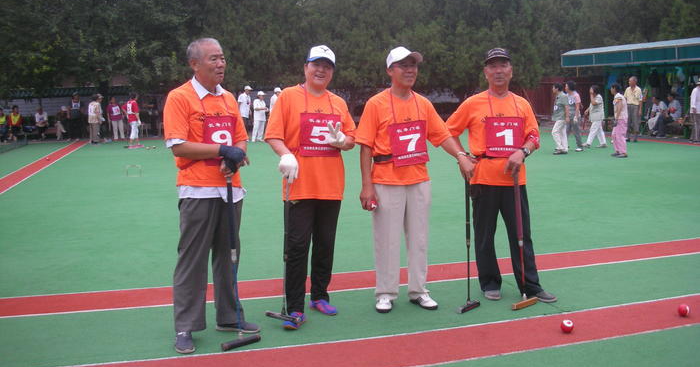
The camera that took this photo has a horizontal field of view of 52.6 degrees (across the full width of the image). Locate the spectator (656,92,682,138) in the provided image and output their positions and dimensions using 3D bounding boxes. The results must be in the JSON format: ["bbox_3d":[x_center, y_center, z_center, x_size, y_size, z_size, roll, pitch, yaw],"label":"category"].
[{"bbox_3d":[9.278,-2.010,20.619,0.740,1.300,0.500,-3,7,-15],"label":"spectator"}]

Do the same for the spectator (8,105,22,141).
[{"bbox_3d":[-11.872,-2.136,25.122,0.480,1.257,0.680,-3,7,-16],"label":"spectator"}]

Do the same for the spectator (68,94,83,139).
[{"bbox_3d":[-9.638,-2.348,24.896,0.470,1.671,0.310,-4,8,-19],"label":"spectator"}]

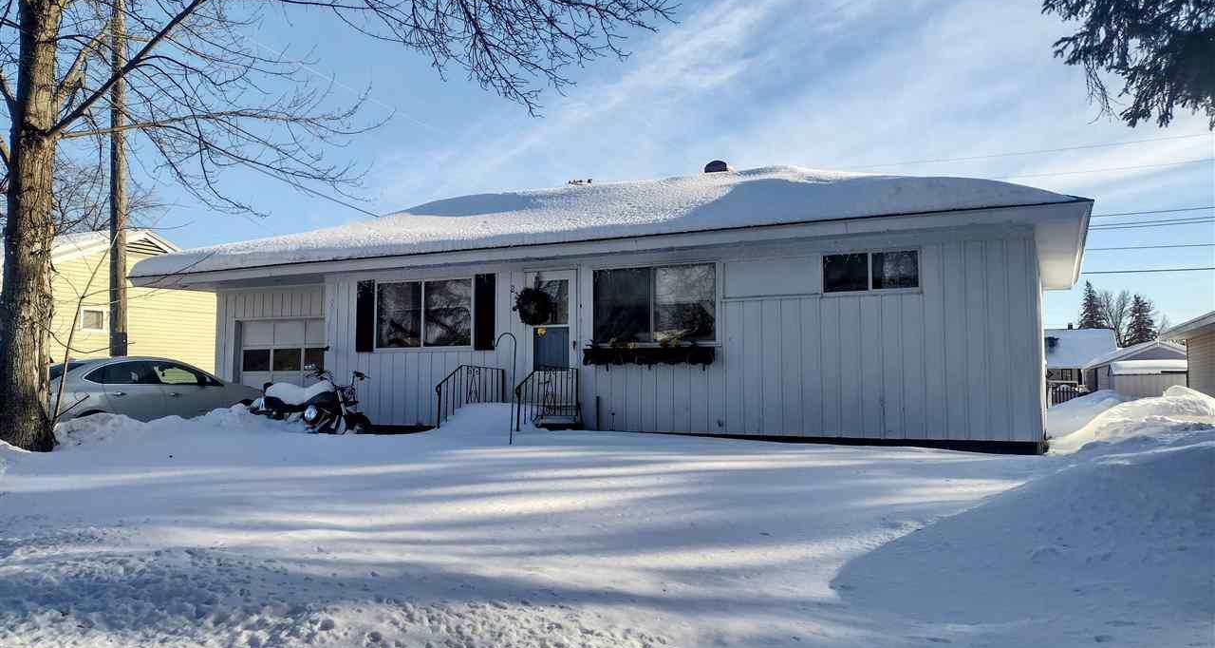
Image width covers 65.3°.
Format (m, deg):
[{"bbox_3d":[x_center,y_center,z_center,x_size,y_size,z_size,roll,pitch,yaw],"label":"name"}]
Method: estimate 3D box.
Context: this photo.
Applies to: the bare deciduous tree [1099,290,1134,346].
[{"bbox_3d":[47.207,2.169,87.579,4.600,11.000,4.600,-2,-5,25],"label":"bare deciduous tree"}]

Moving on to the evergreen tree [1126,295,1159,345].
[{"bbox_3d":[49.498,2.433,87.599,4.200,10.400,4.200,-2,-5,25],"label":"evergreen tree"}]

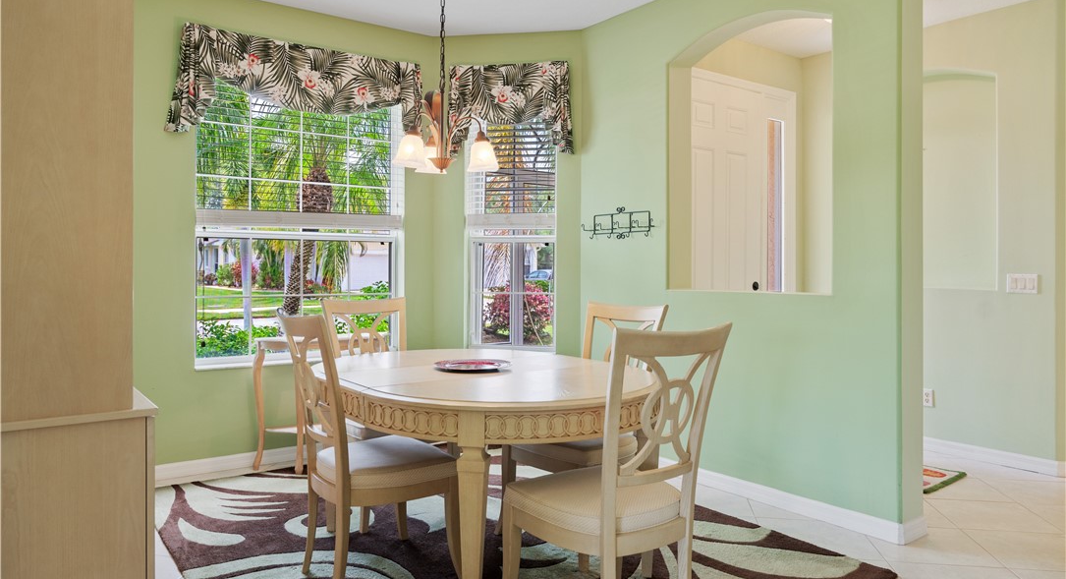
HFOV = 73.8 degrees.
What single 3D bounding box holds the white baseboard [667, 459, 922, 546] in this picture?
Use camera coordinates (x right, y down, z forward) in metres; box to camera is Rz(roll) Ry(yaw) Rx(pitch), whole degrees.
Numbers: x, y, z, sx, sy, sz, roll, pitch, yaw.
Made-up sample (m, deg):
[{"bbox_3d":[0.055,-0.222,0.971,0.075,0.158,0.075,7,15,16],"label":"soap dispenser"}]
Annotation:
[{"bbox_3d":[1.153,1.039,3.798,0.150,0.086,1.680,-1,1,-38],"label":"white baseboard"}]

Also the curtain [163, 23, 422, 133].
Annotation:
[{"bbox_3d":[-1.390,-1.194,4.386,1.590,0.630,0.140,-1,1,-35],"label":"curtain"}]

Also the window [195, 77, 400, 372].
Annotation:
[{"bbox_3d":[-1.444,-0.433,4.508,1.310,1.760,0.130,-1,1,-35],"label":"window"}]

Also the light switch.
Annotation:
[{"bbox_3d":[2.917,-0.033,4.240,0.015,0.114,0.161,-1,1,-37],"label":"light switch"}]

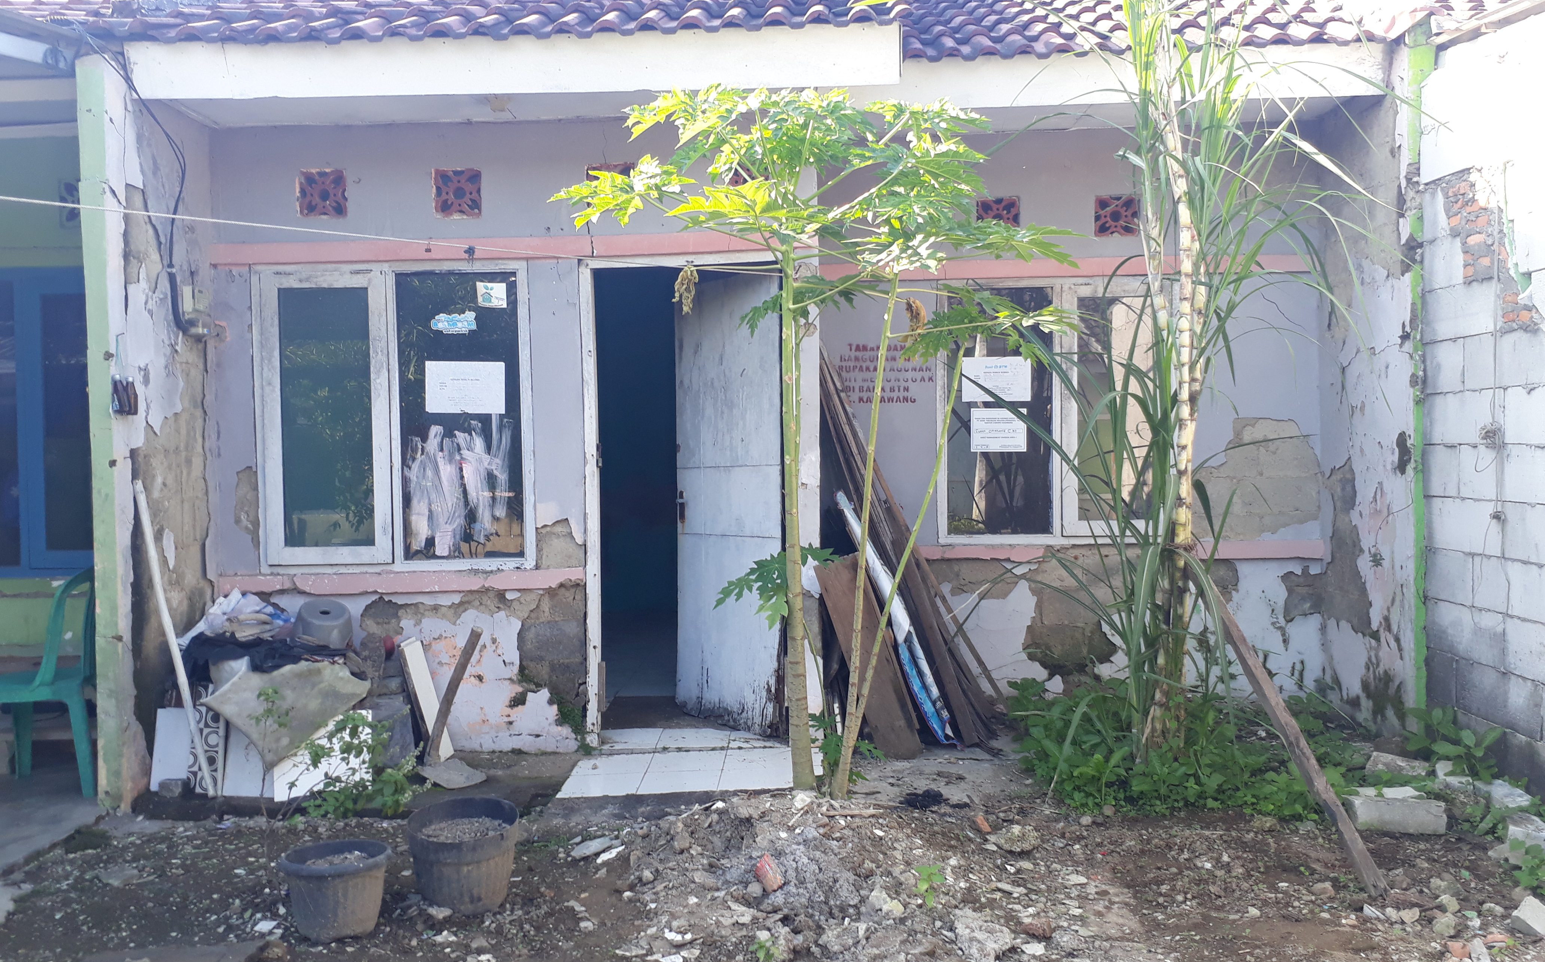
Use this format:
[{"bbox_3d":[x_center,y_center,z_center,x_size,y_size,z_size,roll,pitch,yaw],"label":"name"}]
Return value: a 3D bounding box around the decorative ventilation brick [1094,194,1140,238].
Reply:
[{"bbox_3d":[1.681,-1.293,5.916,0.214,0.202,0.100,-1,1,0],"label":"decorative ventilation brick"}]

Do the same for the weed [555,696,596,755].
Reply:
[{"bbox_3d":[-0.827,1.024,5.035,0.171,0.252,0.100,-1,1,0],"label":"weed"}]

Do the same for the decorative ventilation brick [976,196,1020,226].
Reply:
[{"bbox_3d":[1.083,-1.258,5.812,0.200,0.200,0.090,-1,2,0],"label":"decorative ventilation brick"}]

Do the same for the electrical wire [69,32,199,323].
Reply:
[{"bbox_3d":[-2.442,-1.111,4.577,0.180,1.020,0.640,-1,1,0],"label":"electrical wire"}]

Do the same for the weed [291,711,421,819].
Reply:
[{"bbox_3d":[-1.468,1.007,4.249,0.424,0.384,0.340,-1,1,0],"label":"weed"}]

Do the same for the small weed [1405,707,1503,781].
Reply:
[{"bbox_3d":[2.577,1.002,4.553,0.347,0.292,0.300,-1,1,0],"label":"small weed"}]

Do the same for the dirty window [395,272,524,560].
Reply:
[{"bbox_3d":[-1.307,-0.272,5.076,0.504,1.199,0.050,-1,1,0],"label":"dirty window"}]

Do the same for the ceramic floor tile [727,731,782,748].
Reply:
[{"bbox_3d":[-0.063,1.108,5.187,0.240,0.012,0.290,-1,1,0],"label":"ceramic floor tile"}]

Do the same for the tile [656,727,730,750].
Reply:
[{"bbox_3d":[-0.334,1.111,5.167,0.300,0.010,0.300,-1,2,0],"label":"tile"}]

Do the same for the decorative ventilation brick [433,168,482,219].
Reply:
[{"bbox_3d":[-1.317,-1.205,5.082,0.200,0.200,0.090,-1,2,0],"label":"decorative ventilation brick"}]

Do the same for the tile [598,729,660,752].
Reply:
[{"bbox_3d":[-0.616,1.117,5.168,0.275,0.010,0.300,-1,2,0],"label":"tile"}]

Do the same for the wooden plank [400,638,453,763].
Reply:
[{"bbox_3d":[-1.437,0.923,5.037,0.090,0.500,0.030,-15,-7,-36],"label":"wooden plank"}]

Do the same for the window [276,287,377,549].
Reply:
[{"bbox_3d":[-1.865,-0.263,5.042,0.381,1.085,0.050,-1,1,0],"label":"window"}]

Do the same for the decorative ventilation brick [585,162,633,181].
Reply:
[{"bbox_3d":[-0.678,-1.228,5.082,0.200,0.200,0.090,-1,2,0],"label":"decorative ventilation brick"}]

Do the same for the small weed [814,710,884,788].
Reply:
[{"bbox_3d":[0.284,1.014,4.540,0.250,0.270,0.220,-1,2,0],"label":"small weed"}]

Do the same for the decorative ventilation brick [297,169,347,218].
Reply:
[{"bbox_3d":[-1.877,-1.205,5.082,0.200,0.200,0.090,-1,2,0],"label":"decorative ventilation brick"}]

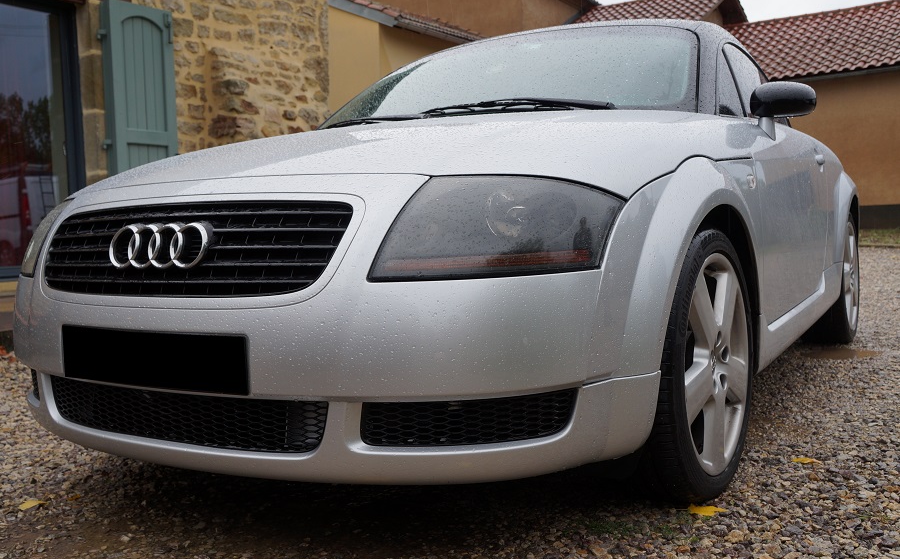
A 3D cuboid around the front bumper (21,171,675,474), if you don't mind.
[{"bbox_3d":[-0.463,0.070,1.795,1.720,0.550,0.490,0,5,32],"label":"front bumper"}]

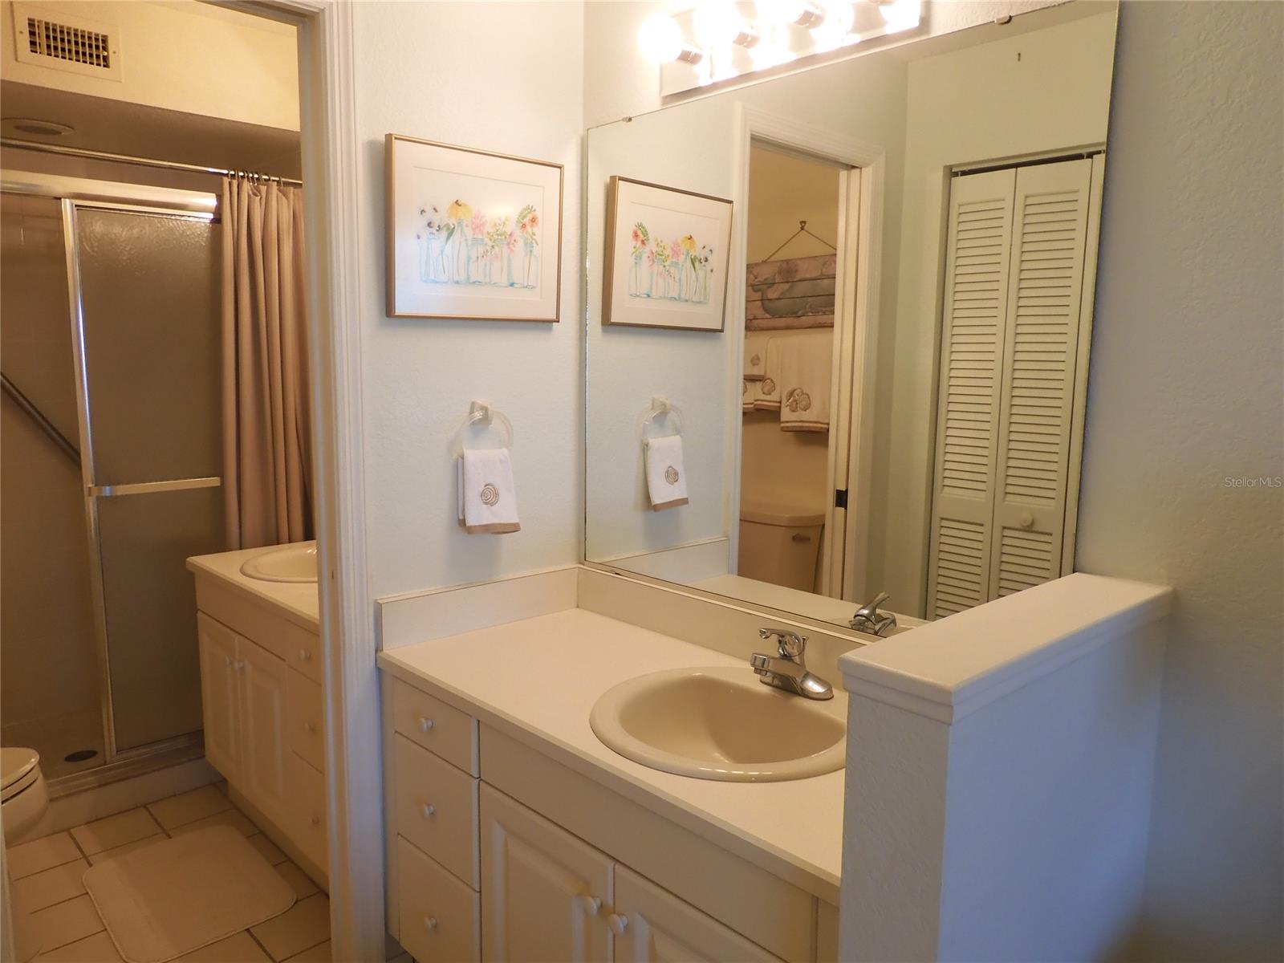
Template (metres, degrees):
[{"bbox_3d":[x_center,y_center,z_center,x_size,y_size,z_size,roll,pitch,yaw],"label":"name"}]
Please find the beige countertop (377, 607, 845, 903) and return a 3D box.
[{"bbox_3d":[0.053,0.413,1.650,0.557,0.037,1.204,-6,10,-43],"label":"beige countertop"}]

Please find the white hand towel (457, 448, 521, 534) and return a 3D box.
[{"bbox_3d":[-0.345,0.022,2.013,0.144,0.200,0.051,-6,10,-43],"label":"white hand towel"}]

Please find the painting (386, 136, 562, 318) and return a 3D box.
[{"bbox_3d":[-0.352,-0.534,1.945,0.427,0.359,0.036,-6,10,-43],"label":"painting"}]

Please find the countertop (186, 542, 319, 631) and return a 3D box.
[{"bbox_3d":[-0.837,0.288,2.581,0.566,0.042,1.144,-6,10,-43],"label":"countertop"}]

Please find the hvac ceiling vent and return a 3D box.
[{"bbox_3d":[-1.605,-1.231,2.495,0.256,0.157,0.021,-6,10,-43],"label":"hvac ceiling vent"}]

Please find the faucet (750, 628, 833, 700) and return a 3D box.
[{"bbox_3d":[0.255,0.325,1.625,0.169,0.131,0.157,-6,10,-43],"label":"faucet"}]

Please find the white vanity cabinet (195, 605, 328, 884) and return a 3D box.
[{"bbox_3d":[-0.826,0.697,2.634,0.545,0.789,1.126,-6,10,-43],"label":"white vanity cabinet"}]

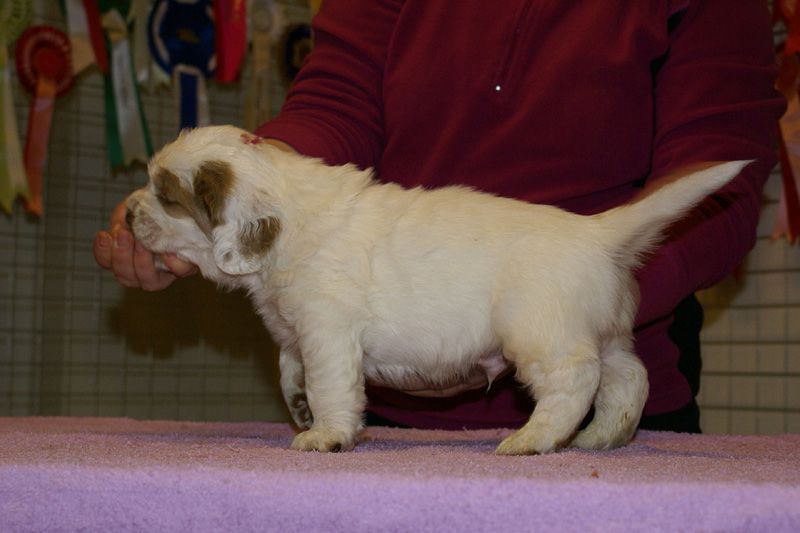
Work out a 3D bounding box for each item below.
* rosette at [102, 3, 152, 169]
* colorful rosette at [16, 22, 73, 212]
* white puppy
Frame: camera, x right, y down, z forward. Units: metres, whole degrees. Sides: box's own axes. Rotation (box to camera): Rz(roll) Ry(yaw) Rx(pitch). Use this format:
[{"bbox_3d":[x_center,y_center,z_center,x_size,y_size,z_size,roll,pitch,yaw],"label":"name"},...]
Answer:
[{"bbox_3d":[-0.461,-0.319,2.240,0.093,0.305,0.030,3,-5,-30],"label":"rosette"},{"bbox_3d":[-0.576,-0.235,2.160,0.097,0.302,0.030,3,-5,-30],"label":"colorful rosette"},{"bbox_3d":[0.032,0.019,1.150,0.530,0.272,0.155,1,-4,0],"label":"white puppy"}]

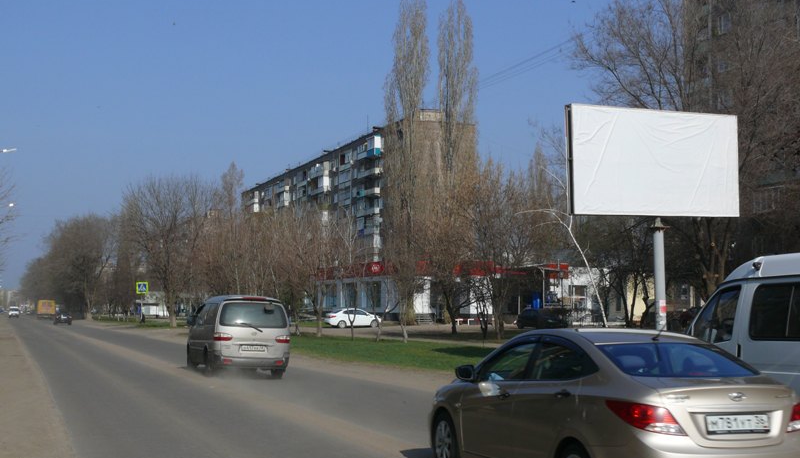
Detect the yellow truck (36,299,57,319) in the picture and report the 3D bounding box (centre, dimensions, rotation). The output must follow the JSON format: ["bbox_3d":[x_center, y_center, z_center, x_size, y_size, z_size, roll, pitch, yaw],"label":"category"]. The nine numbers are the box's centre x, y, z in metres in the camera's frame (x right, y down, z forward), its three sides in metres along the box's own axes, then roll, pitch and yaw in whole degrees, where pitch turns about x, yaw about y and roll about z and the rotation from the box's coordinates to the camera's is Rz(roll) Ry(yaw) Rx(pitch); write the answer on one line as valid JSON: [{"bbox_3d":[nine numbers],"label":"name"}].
[{"bbox_3d":[-53.837,12.252,162.000,2.350,2.950,6.000,1,-5,-20],"label":"yellow truck"}]

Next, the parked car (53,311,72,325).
[{"bbox_3d":[-35.630,9.418,112.000,1.680,1.430,4.200,1,-5,-20],"label":"parked car"}]

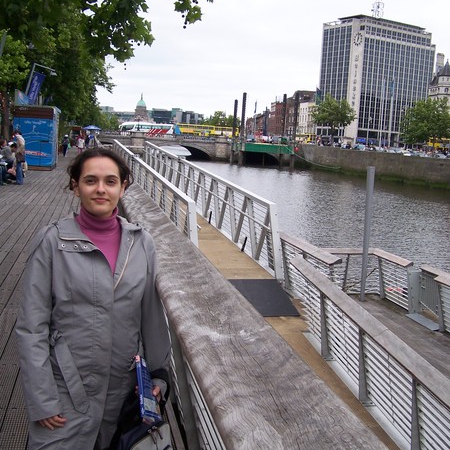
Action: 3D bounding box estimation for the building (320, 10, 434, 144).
[{"bbox_3d":[52.471,-46.774,228.412,36.000,43.000,18.300,-2,8,-32],"label":"building"}]

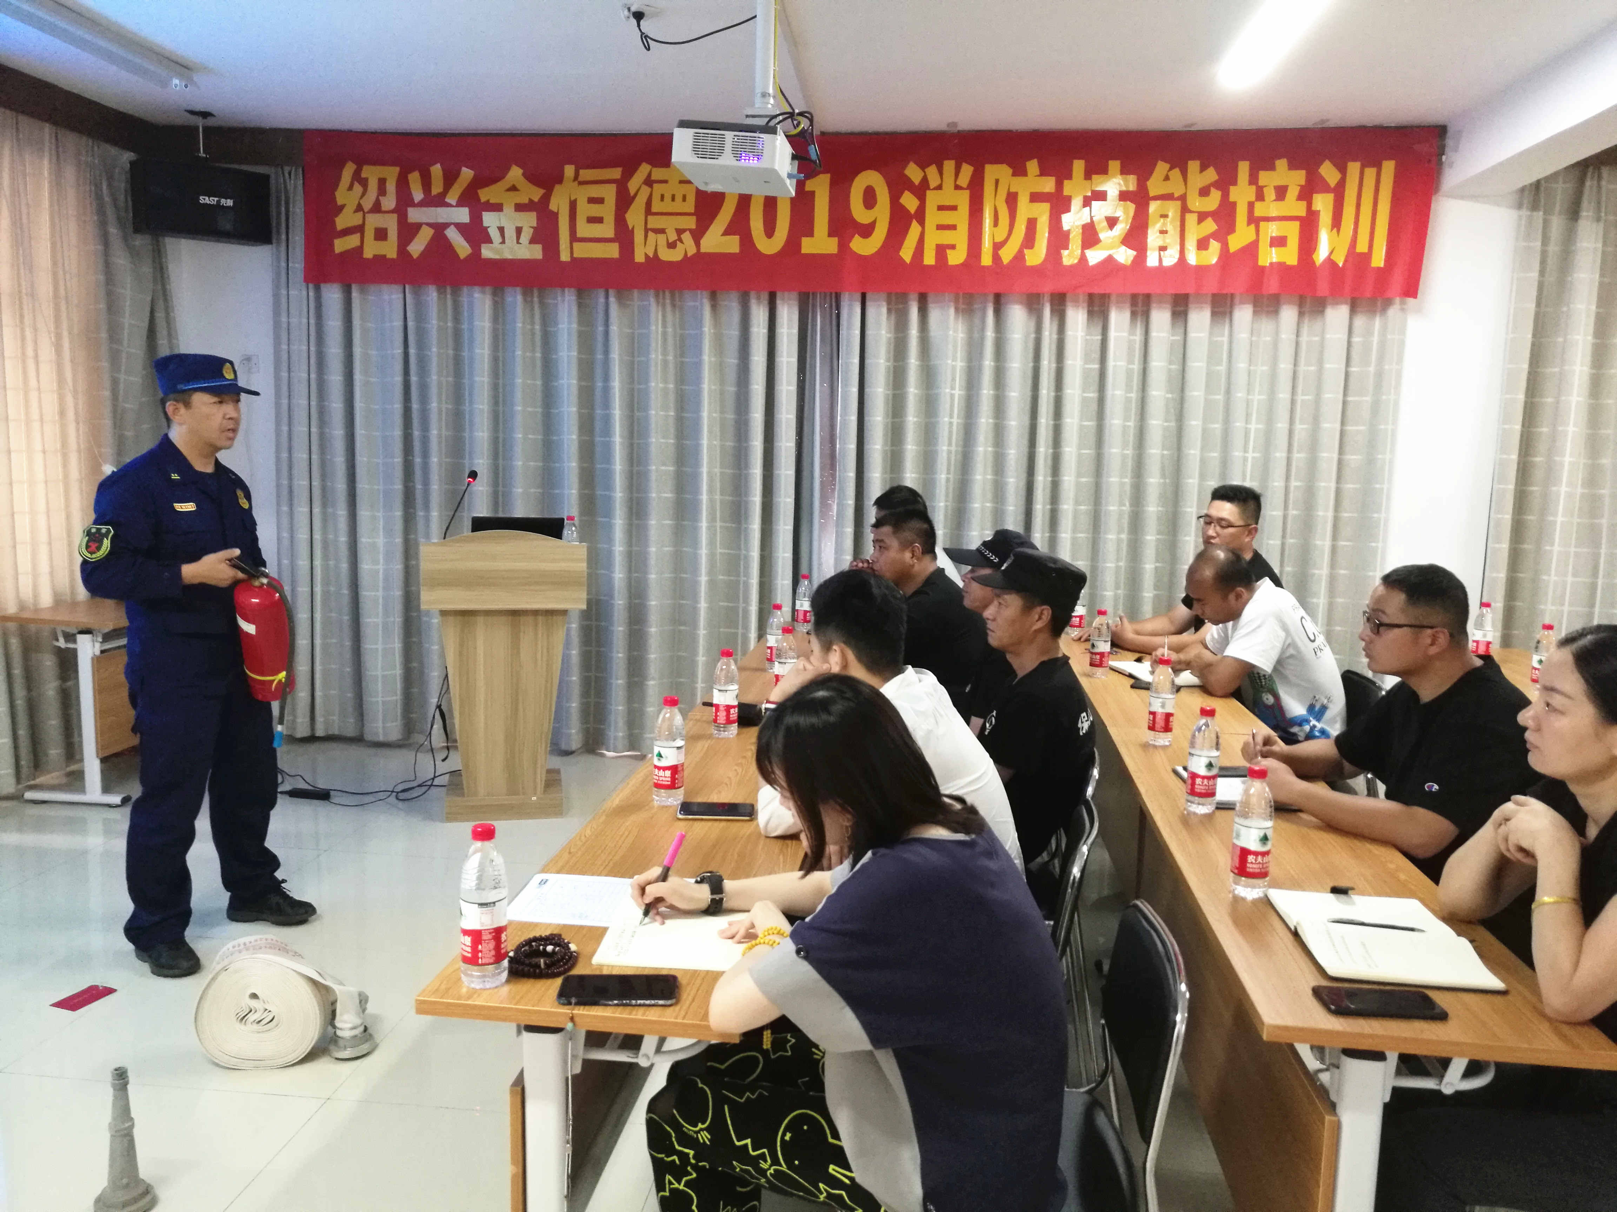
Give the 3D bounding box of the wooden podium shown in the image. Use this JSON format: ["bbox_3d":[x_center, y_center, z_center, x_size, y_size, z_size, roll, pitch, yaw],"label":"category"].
[{"bbox_3d":[-1.231,0.250,5.137,0.645,1.155,0.480,0,8,-13],"label":"wooden podium"}]

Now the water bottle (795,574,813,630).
[{"bbox_3d":[-0.015,-0.013,5.094,0.066,0.221,0.066,2,8,6],"label":"water bottle"}]

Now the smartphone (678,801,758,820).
[{"bbox_3d":[-0.193,0.435,2.662,0.156,0.009,0.077,1,8,0],"label":"smartphone"}]

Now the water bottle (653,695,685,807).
[{"bbox_3d":[-0.299,0.311,2.724,0.064,0.231,0.064,2,8,6],"label":"water bottle"}]

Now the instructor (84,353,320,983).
[{"bbox_3d":[-1.721,0.135,3.607,0.490,1.700,0.540,4,8,19],"label":"instructor"}]

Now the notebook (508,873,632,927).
[{"bbox_3d":[-0.338,0.487,2.090,0.297,0.006,0.210,2,8,6],"label":"notebook"}]

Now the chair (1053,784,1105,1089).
[{"bbox_3d":[0.341,0.785,2.756,0.520,0.800,0.460,3,8,10],"label":"chair"}]

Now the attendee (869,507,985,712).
[{"bbox_3d":[0.307,0.321,4.329,0.740,1.305,0.550,2,8,7],"label":"attendee"}]

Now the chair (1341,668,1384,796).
[{"bbox_3d":[1.543,0.606,4.062,0.540,0.820,0.460,2,8,6],"label":"chair"}]

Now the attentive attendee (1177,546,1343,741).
[{"bbox_3d":[1.454,0.396,4.187,0.680,1.200,0.540,4,8,20],"label":"attentive attendee"}]

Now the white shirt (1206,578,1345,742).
[{"bbox_3d":[1.536,0.213,4.133,0.460,0.600,0.480,4,8,20],"label":"white shirt"}]

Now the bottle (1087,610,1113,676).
[{"bbox_3d":[0.996,0.128,4.291,0.066,0.230,0.066,1,8,0],"label":"bottle"}]

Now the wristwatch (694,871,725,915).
[{"bbox_3d":[-0.160,0.470,2.066,0.044,0.064,0.063,-2,-32,-13],"label":"wristwatch"}]

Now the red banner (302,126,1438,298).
[{"bbox_3d":[0.153,-1.718,5.485,4.920,0.690,0.030,2,8,6],"label":"red banner"}]

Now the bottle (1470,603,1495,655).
[{"bbox_3d":[2.523,0.102,4.712,0.066,0.221,0.066,2,8,6],"label":"bottle"}]

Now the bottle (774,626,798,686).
[{"bbox_3d":[-0.063,0.178,3.746,0.064,0.231,0.064,2,8,6],"label":"bottle"}]

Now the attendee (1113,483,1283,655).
[{"bbox_3d":[1.457,0.231,4.772,0.720,1.380,0.540,0,8,-9],"label":"attendee"}]

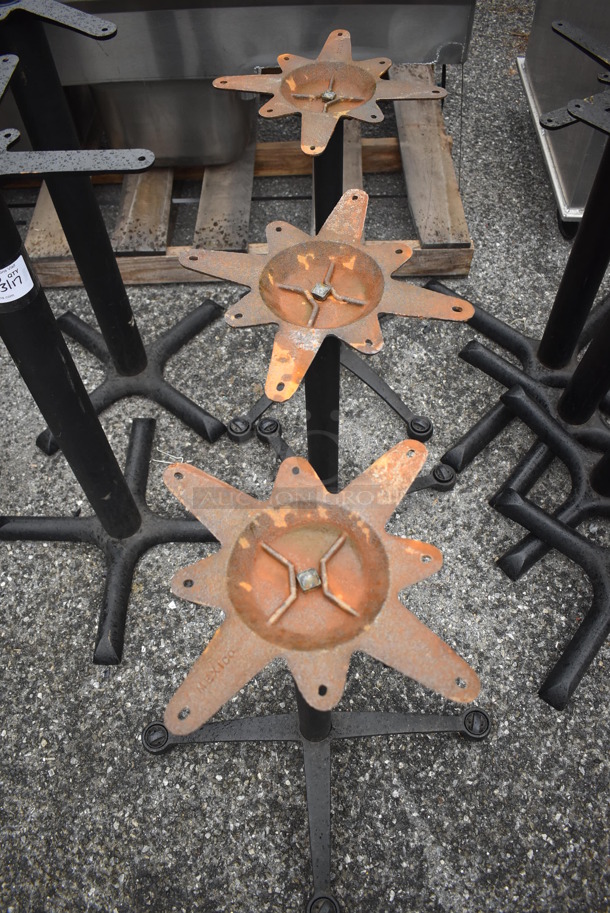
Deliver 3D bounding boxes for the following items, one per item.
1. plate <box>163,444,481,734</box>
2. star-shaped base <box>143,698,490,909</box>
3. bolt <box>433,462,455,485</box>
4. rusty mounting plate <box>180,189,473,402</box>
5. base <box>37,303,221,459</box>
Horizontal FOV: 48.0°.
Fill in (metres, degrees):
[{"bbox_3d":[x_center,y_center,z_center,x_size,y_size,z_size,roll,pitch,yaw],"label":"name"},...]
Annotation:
[{"bbox_3d":[0.004,0.118,0.679,0.281,0.030,0.281,-6,57,-2],"label":"plate"},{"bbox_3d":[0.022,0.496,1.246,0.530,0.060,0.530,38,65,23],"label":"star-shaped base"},{"bbox_3d":[0.312,0.048,1.548,0.048,0.025,0.048,-1,57,1],"label":"bolt"},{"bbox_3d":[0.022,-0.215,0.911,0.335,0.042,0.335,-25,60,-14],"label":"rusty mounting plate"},{"bbox_3d":[-0.431,-0.225,1.735,0.490,0.060,0.490,-5,57,-2],"label":"base"}]

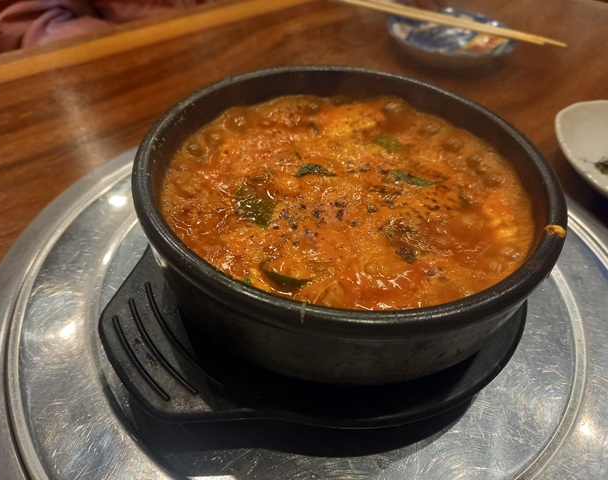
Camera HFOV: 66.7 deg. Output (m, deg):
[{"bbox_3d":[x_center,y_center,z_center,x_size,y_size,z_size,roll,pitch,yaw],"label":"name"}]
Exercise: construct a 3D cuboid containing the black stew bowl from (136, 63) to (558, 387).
[{"bbox_3d":[0.017,-0.012,0.204,0.166,0.061,0.166,2,44,-2],"label":"black stew bowl"}]

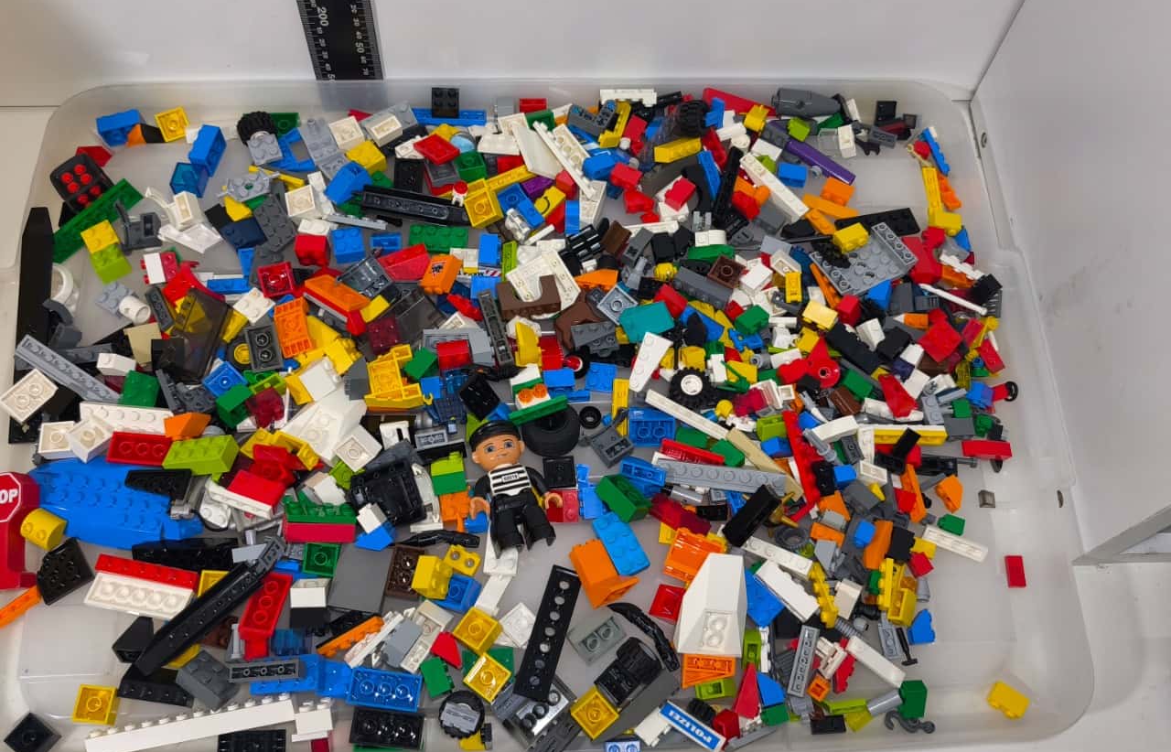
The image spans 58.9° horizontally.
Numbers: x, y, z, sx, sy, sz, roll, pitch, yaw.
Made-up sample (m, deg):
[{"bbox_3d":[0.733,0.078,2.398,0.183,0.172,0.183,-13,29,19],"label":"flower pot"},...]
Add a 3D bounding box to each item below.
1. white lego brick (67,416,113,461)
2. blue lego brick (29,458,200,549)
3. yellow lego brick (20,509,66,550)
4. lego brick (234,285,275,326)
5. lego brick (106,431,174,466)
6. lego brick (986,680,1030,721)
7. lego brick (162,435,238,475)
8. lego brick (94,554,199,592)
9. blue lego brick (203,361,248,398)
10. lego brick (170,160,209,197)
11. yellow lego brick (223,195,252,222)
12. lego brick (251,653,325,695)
[{"bbox_3d":[-0.256,0.033,0.535,0.016,0.011,0.016,40,40,3],"label":"white lego brick"},{"bbox_3d":[-0.231,0.062,0.509,0.080,0.014,0.046,6,68,0],"label":"blue lego brick"},{"bbox_3d":[-0.270,0.077,0.515,0.016,0.011,0.016,23,91,7],"label":"yellow lego brick"},{"bbox_3d":[-0.179,-0.038,0.561,0.016,0.005,0.016,35,65,17],"label":"lego brick"},{"bbox_3d":[-0.222,0.038,0.523,0.032,0.005,0.016,4,68,-2],"label":"lego brick"},{"bbox_3d":[0.202,0.156,0.498,0.016,0.008,0.011,31,68,17],"label":"lego brick"},{"bbox_3d":[-0.191,0.040,0.516,0.032,0.011,0.016,-7,42,10],"label":"lego brick"},{"bbox_3d":[-0.215,0.096,0.507,0.048,0.005,0.008,11,75,1],"label":"lego brick"},{"bbox_3d":[-0.185,0.004,0.536,0.016,0.005,0.016,-43,83,-13],"label":"blue lego brick"},{"bbox_3d":[-0.237,-0.118,0.622,0.016,0.011,0.016,6,63,1],"label":"lego brick"},{"bbox_3d":[-0.192,-0.094,0.571,0.011,0.012,0.016,-22,84,0],"label":"yellow lego brick"},{"bbox_3d":[-0.142,0.141,0.492,0.032,0.011,0.016,-1,64,-5],"label":"lego brick"}]

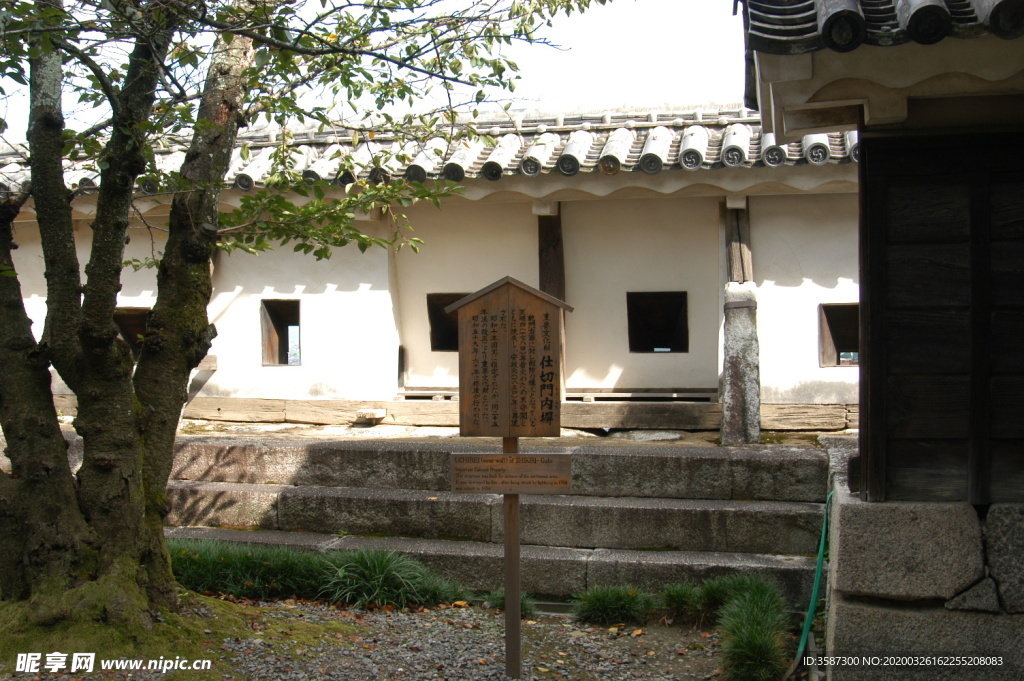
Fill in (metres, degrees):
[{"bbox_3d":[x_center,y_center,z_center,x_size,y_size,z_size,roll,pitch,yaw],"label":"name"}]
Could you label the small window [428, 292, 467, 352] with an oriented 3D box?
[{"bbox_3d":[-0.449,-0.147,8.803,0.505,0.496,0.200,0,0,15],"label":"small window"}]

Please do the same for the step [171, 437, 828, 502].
[{"bbox_3d":[-0.337,0.904,7.318,4.965,0.274,0.500,0,0,15],"label":"step"}]

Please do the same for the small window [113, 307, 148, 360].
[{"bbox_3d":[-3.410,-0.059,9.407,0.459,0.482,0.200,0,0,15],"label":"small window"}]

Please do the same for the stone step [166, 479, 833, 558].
[{"bbox_3d":[-0.325,1.167,6.863,4.641,0.257,0.460,0,0,15],"label":"stone step"}]

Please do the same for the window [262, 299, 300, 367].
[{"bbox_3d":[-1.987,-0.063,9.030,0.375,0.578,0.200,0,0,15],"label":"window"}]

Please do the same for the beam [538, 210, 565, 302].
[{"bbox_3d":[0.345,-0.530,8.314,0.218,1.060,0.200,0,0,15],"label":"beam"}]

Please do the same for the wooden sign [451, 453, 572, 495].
[{"bbox_3d":[0.000,0.594,4.559,0.535,0.181,0.028,0,0,3],"label":"wooden sign"}]

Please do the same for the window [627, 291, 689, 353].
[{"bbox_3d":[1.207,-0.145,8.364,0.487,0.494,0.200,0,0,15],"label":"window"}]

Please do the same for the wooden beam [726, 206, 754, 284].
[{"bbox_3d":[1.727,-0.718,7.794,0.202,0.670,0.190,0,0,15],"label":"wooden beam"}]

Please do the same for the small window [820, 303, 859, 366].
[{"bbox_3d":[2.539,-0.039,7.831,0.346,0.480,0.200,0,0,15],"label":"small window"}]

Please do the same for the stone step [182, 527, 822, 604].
[{"bbox_3d":[-0.313,1.413,6.458,4.338,0.240,0.450,0,0,15],"label":"stone step"}]

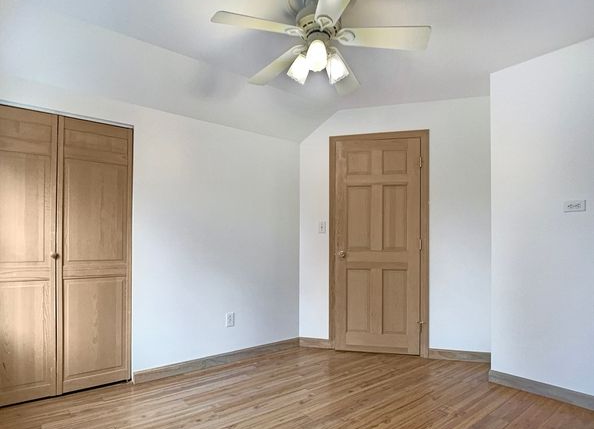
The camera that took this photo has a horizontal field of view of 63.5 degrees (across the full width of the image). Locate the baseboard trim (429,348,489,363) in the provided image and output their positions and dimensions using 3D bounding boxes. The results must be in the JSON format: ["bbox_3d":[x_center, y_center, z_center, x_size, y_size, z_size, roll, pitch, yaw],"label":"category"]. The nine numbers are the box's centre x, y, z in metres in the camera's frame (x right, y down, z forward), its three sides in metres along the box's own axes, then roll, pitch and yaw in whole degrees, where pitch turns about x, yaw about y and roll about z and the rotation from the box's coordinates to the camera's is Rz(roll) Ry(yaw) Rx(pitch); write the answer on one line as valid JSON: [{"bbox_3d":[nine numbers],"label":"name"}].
[{"bbox_3d":[1.436,1.250,4.247,0.520,0.090,0.016,-1,-3,19],"label":"baseboard trim"}]

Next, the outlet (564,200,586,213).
[{"bbox_3d":[1.807,-0.053,3.124,0.012,0.073,0.120,2,-3,-35],"label":"outlet"}]

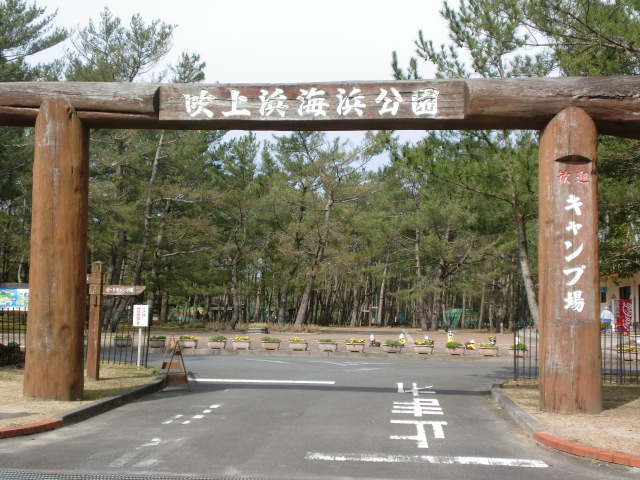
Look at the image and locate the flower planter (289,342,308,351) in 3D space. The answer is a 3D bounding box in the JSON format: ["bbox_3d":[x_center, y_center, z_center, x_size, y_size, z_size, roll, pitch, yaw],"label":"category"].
[{"bbox_3d":[-0.684,3.376,27.061,0.620,0.280,0.300,0,-5,6],"label":"flower planter"}]

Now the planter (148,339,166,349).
[{"bbox_3d":[-5.140,3.288,27.110,0.590,0.280,0.280,0,-4,4],"label":"planter"}]

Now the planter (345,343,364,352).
[{"bbox_3d":[1.103,3.400,26.876,0.620,0.280,0.300,0,-5,6],"label":"planter"}]

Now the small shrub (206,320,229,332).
[{"bbox_3d":[-5.441,4.628,45.500,1.250,0.620,0.950,0,-5,6],"label":"small shrub"}]

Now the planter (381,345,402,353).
[{"bbox_3d":[2.241,3.320,26.108,0.590,0.280,0.280,0,-4,11],"label":"planter"}]

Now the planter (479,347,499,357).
[{"bbox_3d":[5.023,3.312,25.305,0.590,0.280,0.280,0,-4,15],"label":"planter"}]

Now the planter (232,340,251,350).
[{"bbox_3d":[-2.518,3.358,27.250,0.620,0.280,0.300,0,-5,6],"label":"planter"}]

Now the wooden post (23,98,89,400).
[{"bbox_3d":[-3.865,0.098,12.622,0.850,4.410,0.850,0,-4,6],"label":"wooden post"}]

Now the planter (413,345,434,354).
[{"bbox_3d":[3.256,3.428,26.653,0.620,0.280,0.300,0,-5,6],"label":"planter"}]

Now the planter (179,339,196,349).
[{"bbox_3d":[-4.173,3.298,27.010,0.590,0.280,0.280,0,-4,4],"label":"planter"}]

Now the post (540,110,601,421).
[{"bbox_3d":[3.489,0.246,11.865,0.850,4.195,0.850,0,-4,6],"label":"post"}]

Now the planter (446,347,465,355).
[{"bbox_3d":[4.233,3.447,26.552,0.620,0.280,0.300,0,-5,6],"label":"planter"}]

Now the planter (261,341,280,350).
[{"bbox_3d":[-1.587,3.372,27.154,0.620,0.280,0.300,0,-5,6],"label":"planter"}]

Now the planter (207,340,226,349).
[{"bbox_3d":[-3.313,3.352,27.333,0.620,0.280,0.300,0,-5,6],"label":"planter"}]

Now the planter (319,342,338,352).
[{"bbox_3d":[0.281,3.349,26.609,0.590,0.280,0.280,0,-4,6],"label":"planter"}]

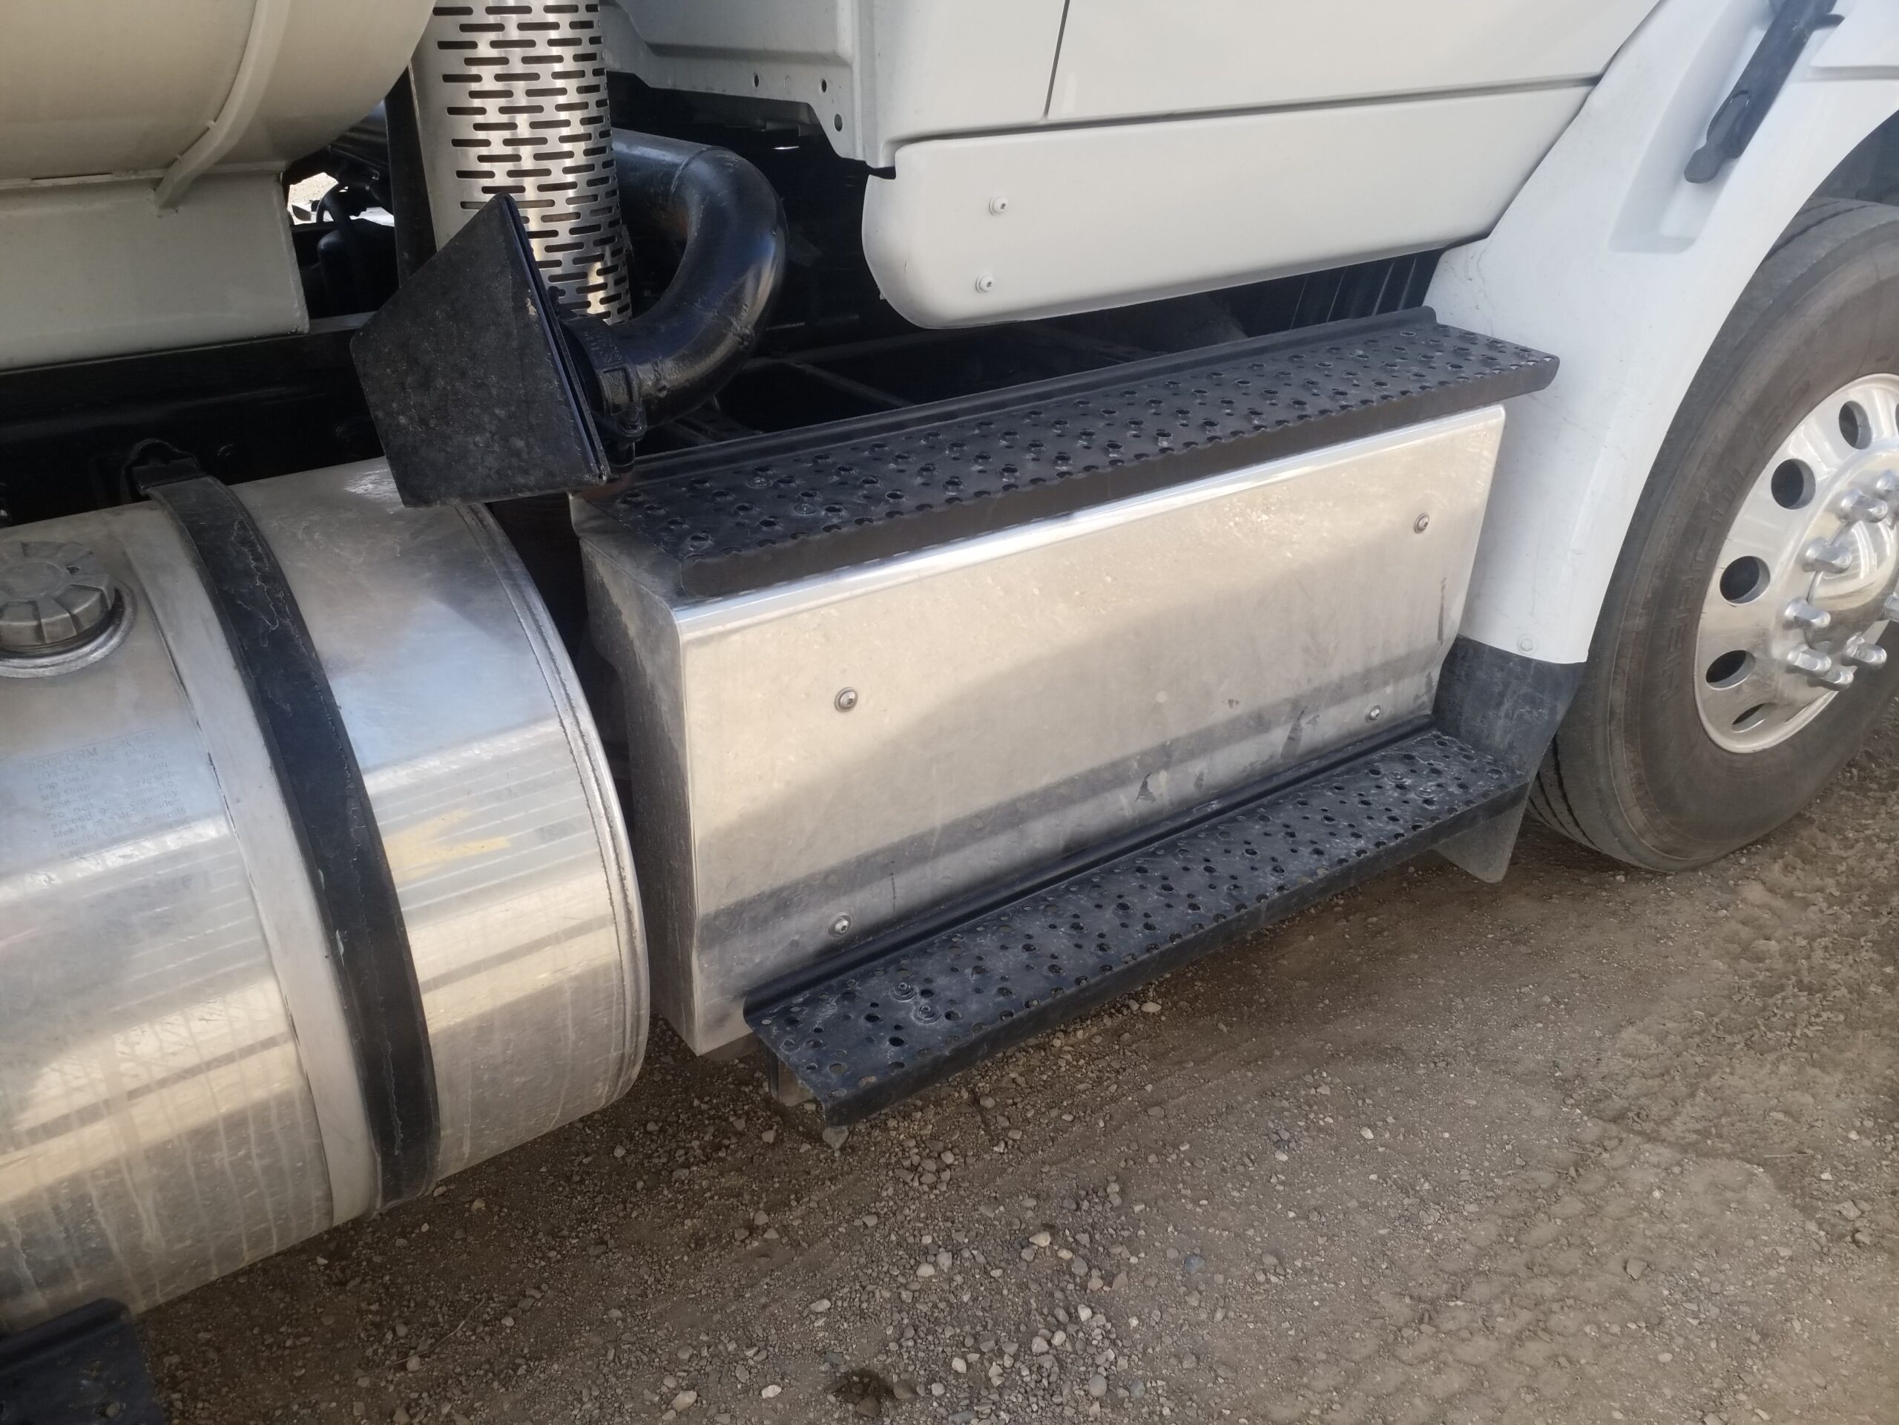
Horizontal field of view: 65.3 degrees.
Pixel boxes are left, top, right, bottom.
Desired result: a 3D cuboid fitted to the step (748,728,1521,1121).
[{"bbox_3d":[0.254,0.184,1.586,0.986,0.056,0.145,-18,34,-31],"label":"step"}]

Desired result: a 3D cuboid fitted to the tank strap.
[{"bbox_3d":[-0.547,0.146,1.254,0.050,0.638,0.509,-18,31,-31],"label":"tank strap"}]

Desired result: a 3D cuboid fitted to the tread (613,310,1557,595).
[{"bbox_3d":[0.196,-0.296,1.495,1.121,0.056,0.185,-18,34,-31],"label":"tread"}]

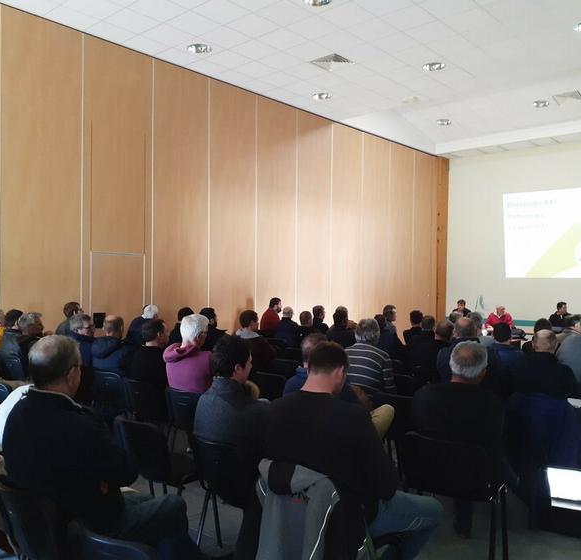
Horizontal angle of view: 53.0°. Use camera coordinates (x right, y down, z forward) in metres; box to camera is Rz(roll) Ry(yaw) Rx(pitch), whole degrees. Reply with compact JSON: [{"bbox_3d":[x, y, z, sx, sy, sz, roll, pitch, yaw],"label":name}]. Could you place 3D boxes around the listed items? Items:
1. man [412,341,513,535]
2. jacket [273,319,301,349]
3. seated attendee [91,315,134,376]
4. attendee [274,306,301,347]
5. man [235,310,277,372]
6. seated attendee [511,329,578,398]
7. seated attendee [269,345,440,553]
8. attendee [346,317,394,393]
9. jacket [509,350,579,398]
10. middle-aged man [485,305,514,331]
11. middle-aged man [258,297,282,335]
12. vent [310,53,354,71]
[{"bbox_3d":[1.090,0.973,3.244,0.550,1.320,0.780,0,-1,42],"label":"man"},{"bbox_3d":[-0.078,0.855,8.176,0.520,0.640,0.400,0,-1,42],"label":"jacket"},{"bbox_3d":[-1.500,0.983,5.538,0.550,1.280,0.780,0,-1,42],"label":"seated attendee"},{"bbox_3d":[0.019,1.017,8.314,0.520,1.280,0.780,0,-1,42],"label":"attendee"},{"bbox_3d":[-0.298,0.999,6.783,0.780,1.290,0.520,1,-1,-43],"label":"man"},{"bbox_3d":[1.944,0.985,4.314,0.560,1.264,0.820,0,0,37],"label":"seated attendee"},{"bbox_3d":[0.282,0.957,2.841,0.800,1.330,0.580,1,-1,-45],"label":"seated attendee"},{"bbox_3d":[0.710,0.956,4.656,0.550,1.306,0.820,0,0,36],"label":"attendee"},{"bbox_3d":[1.802,0.808,4.161,0.520,0.630,0.400,0,0,37],"label":"jacket"},{"bbox_3d":[3.728,1.039,10.436,0.550,1.137,0.750,0,0,28],"label":"middle-aged man"},{"bbox_3d":[-0.176,0.937,9.495,0.800,1.299,0.520,0,0,-38],"label":"middle-aged man"},{"bbox_3d":[0.689,-3.621,9.662,0.580,0.060,0.580,0,-1,42],"label":"vent"}]

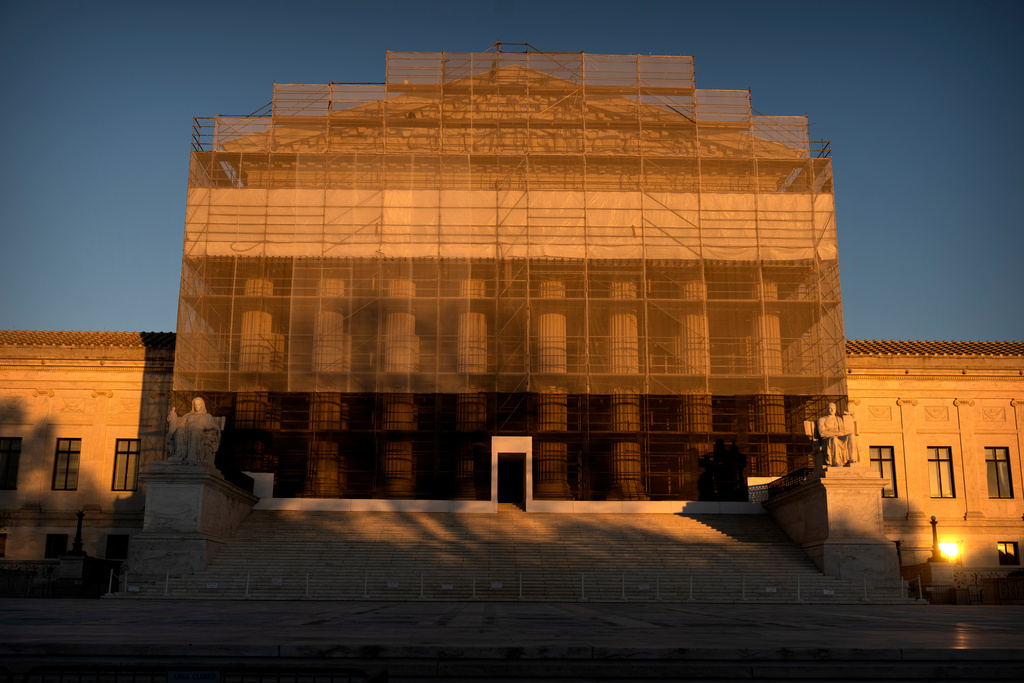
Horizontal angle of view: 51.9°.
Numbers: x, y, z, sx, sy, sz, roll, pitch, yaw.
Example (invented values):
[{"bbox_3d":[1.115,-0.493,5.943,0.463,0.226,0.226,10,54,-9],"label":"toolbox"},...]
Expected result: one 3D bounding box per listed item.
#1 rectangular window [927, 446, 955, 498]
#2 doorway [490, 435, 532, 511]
[{"bbox_3d":[30.933,9.453,75.923,1.762,3.701,0.300,1,-13,-1],"label":"rectangular window"},{"bbox_3d":[-0.001,6.653,52.594,2.065,3.761,0.350,1,-13,-1],"label":"doorway"}]

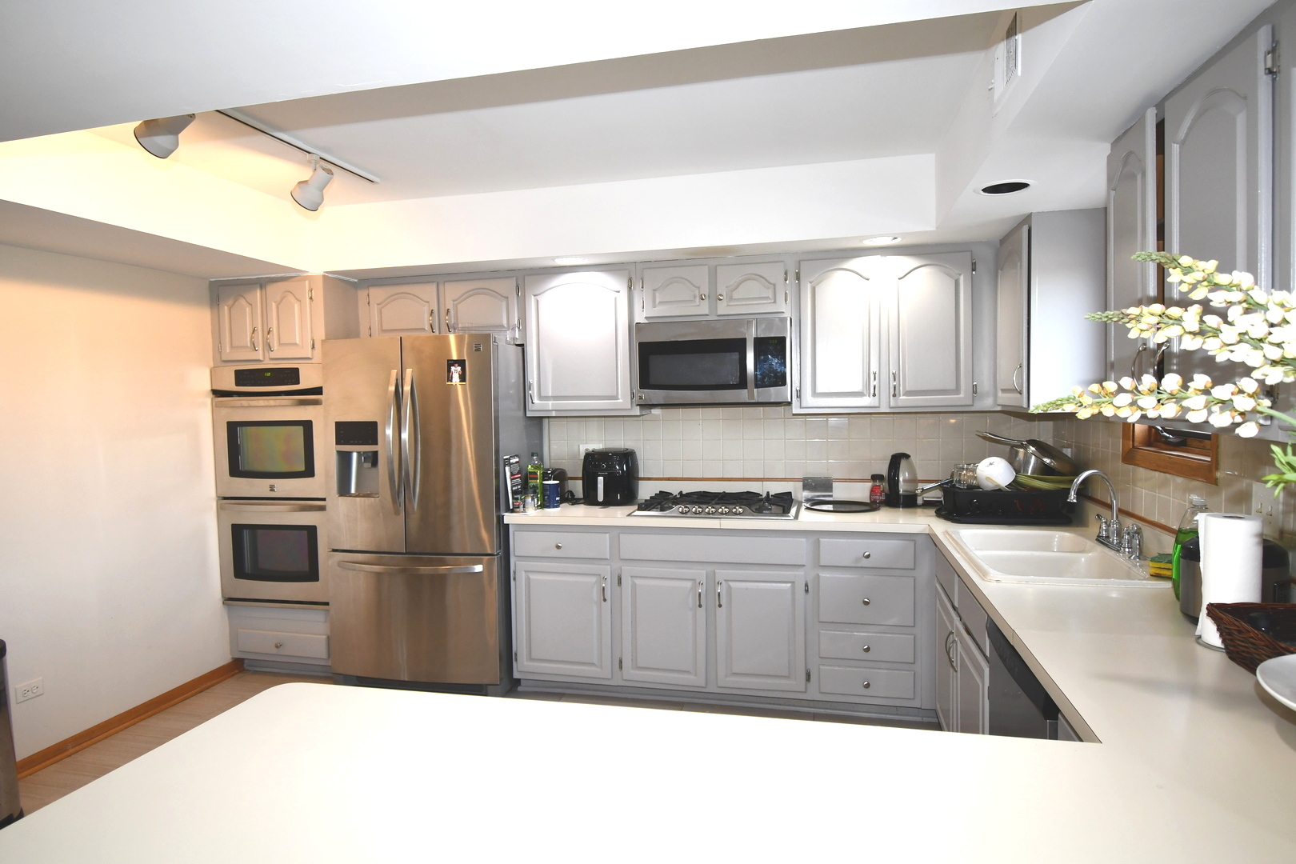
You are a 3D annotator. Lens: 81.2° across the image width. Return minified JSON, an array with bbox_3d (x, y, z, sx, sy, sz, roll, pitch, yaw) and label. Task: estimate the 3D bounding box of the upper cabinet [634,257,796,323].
[{"bbox_3d":[0.345,-0.713,3.863,0.780,0.290,0.340,0,3,13],"label":"upper cabinet"}]

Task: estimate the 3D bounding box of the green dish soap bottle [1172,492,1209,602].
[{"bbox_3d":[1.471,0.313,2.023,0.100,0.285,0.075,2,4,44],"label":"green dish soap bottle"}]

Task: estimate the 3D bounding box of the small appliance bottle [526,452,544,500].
[{"bbox_3d":[-0.586,0.246,3.942,0.078,0.292,0.080,0,3,13],"label":"small appliance bottle"}]

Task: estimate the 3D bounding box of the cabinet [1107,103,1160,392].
[{"bbox_3d":[1.359,-0.398,1.873,0.326,0.750,0.310,0,3,13],"label":"cabinet"}]

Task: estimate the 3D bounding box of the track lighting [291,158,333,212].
[{"bbox_3d":[-1.308,-0.971,2.963,0.170,0.205,0.150,0,3,25],"label":"track lighting"}]

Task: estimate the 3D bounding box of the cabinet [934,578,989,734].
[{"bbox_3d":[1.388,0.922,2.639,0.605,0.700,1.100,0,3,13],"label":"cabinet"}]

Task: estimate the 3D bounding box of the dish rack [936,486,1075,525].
[{"bbox_3d":[1.560,0.313,3.354,0.485,0.137,0.370,0,3,13],"label":"dish rack"}]

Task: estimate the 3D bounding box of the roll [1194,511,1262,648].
[{"bbox_3d":[1.303,0.332,1.699,0.118,0.283,0.118,0,3,13],"label":"roll"}]

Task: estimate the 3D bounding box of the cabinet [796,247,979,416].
[{"bbox_3d":[1.141,-0.476,3.684,0.845,0.758,0.325,0,3,13],"label":"cabinet"}]

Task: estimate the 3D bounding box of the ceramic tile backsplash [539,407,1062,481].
[{"bbox_3d":[0.706,0.067,3.998,2.645,0.385,0.025,0,3,13],"label":"ceramic tile backsplash"}]

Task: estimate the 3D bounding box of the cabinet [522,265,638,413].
[{"bbox_3d":[-0.314,-0.468,4.033,0.610,0.763,0.325,0,3,13],"label":"cabinet"}]

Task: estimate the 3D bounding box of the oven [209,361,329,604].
[{"bbox_3d":[-1.948,0.285,4.277,0.690,1.300,0.570,0,3,13],"label":"oven"}]

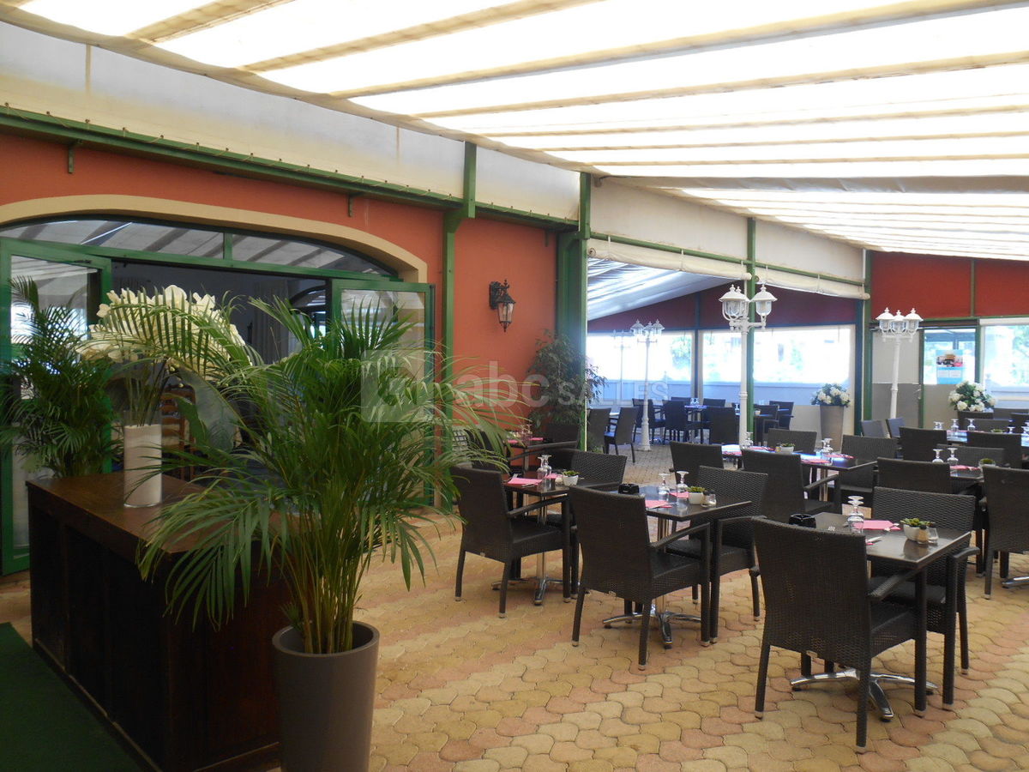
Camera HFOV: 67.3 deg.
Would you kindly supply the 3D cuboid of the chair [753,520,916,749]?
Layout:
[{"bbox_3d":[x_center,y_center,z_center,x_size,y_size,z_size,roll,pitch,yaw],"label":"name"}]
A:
[{"bbox_3d":[1.383,0.991,3.328,0.585,0.865,0.570,-1,2,-44],"label":"chair"}]

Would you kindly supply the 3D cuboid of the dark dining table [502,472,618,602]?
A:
[{"bbox_3d":[0.188,1.009,5.202,0.704,0.744,0.704,-1,2,-42],"label":"dark dining table"}]

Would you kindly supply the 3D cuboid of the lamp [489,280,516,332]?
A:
[{"bbox_3d":[-0.124,-0.875,8.447,0.228,0.568,0.317,-1,2,-44],"label":"lamp"}]

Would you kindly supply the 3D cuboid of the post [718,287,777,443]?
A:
[{"bbox_3d":[2.318,0.146,7.861,0.615,2.361,0.575,0,1,-2],"label":"post"}]

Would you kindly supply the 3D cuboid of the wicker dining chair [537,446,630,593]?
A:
[{"bbox_3d":[0.409,0.937,5.406,0.570,0.870,0.600,2,2,45],"label":"wicker dining chair"}]

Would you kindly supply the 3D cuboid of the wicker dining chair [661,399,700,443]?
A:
[{"bbox_3d":[3.465,0.753,15.800,0.610,0.890,0.570,-1,2,-40],"label":"wicker dining chair"}]

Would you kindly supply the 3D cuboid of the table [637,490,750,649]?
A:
[{"bbox_3d":[0.868,1.030,4.446,0.690,0.745,0.690,-1,2,-44],"label":"table"}]

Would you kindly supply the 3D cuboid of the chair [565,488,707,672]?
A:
[{"bbox_3d":[0.667,0.969,4.164,0.585,0.865,0.570,-1,2,-45],"label":"chair"}]

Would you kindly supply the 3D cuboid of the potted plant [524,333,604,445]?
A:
[{"bbox_3d":[0.620,0.335,9.600,0.920,2.000,0.920,0,1,4],"label":"potted plant"}]

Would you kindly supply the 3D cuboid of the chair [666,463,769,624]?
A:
[{"bbox_3d":[1.138,0.965,4.626,0.600,0.870,0.570,-1,2,-42],"label":"chair"}]

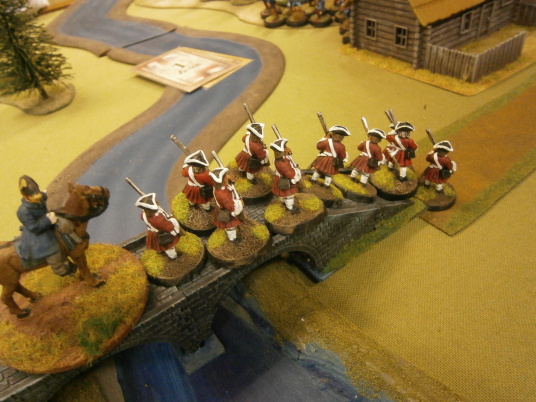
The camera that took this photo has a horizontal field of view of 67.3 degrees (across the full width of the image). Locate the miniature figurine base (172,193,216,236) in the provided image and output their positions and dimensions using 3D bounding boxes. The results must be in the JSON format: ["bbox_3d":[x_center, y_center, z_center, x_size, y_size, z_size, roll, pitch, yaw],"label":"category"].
[{"bbox_3d":[-0.029,0.004,0.178,0.025,0.005,0.025,1,50,-1],"label":"miniature figurine base"}]

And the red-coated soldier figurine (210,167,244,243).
[{"bbox_3d":[-0.016,0.001,0.153,0.013,0.034,0.012,-16,37,-13],"label":"red-coated soldier figurine"}]

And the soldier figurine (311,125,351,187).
[{"bbox_3d":[0.028,-0.022,0.187,0.017,0.031,0.016,33,31,27],"label":"soldier figurine"}]

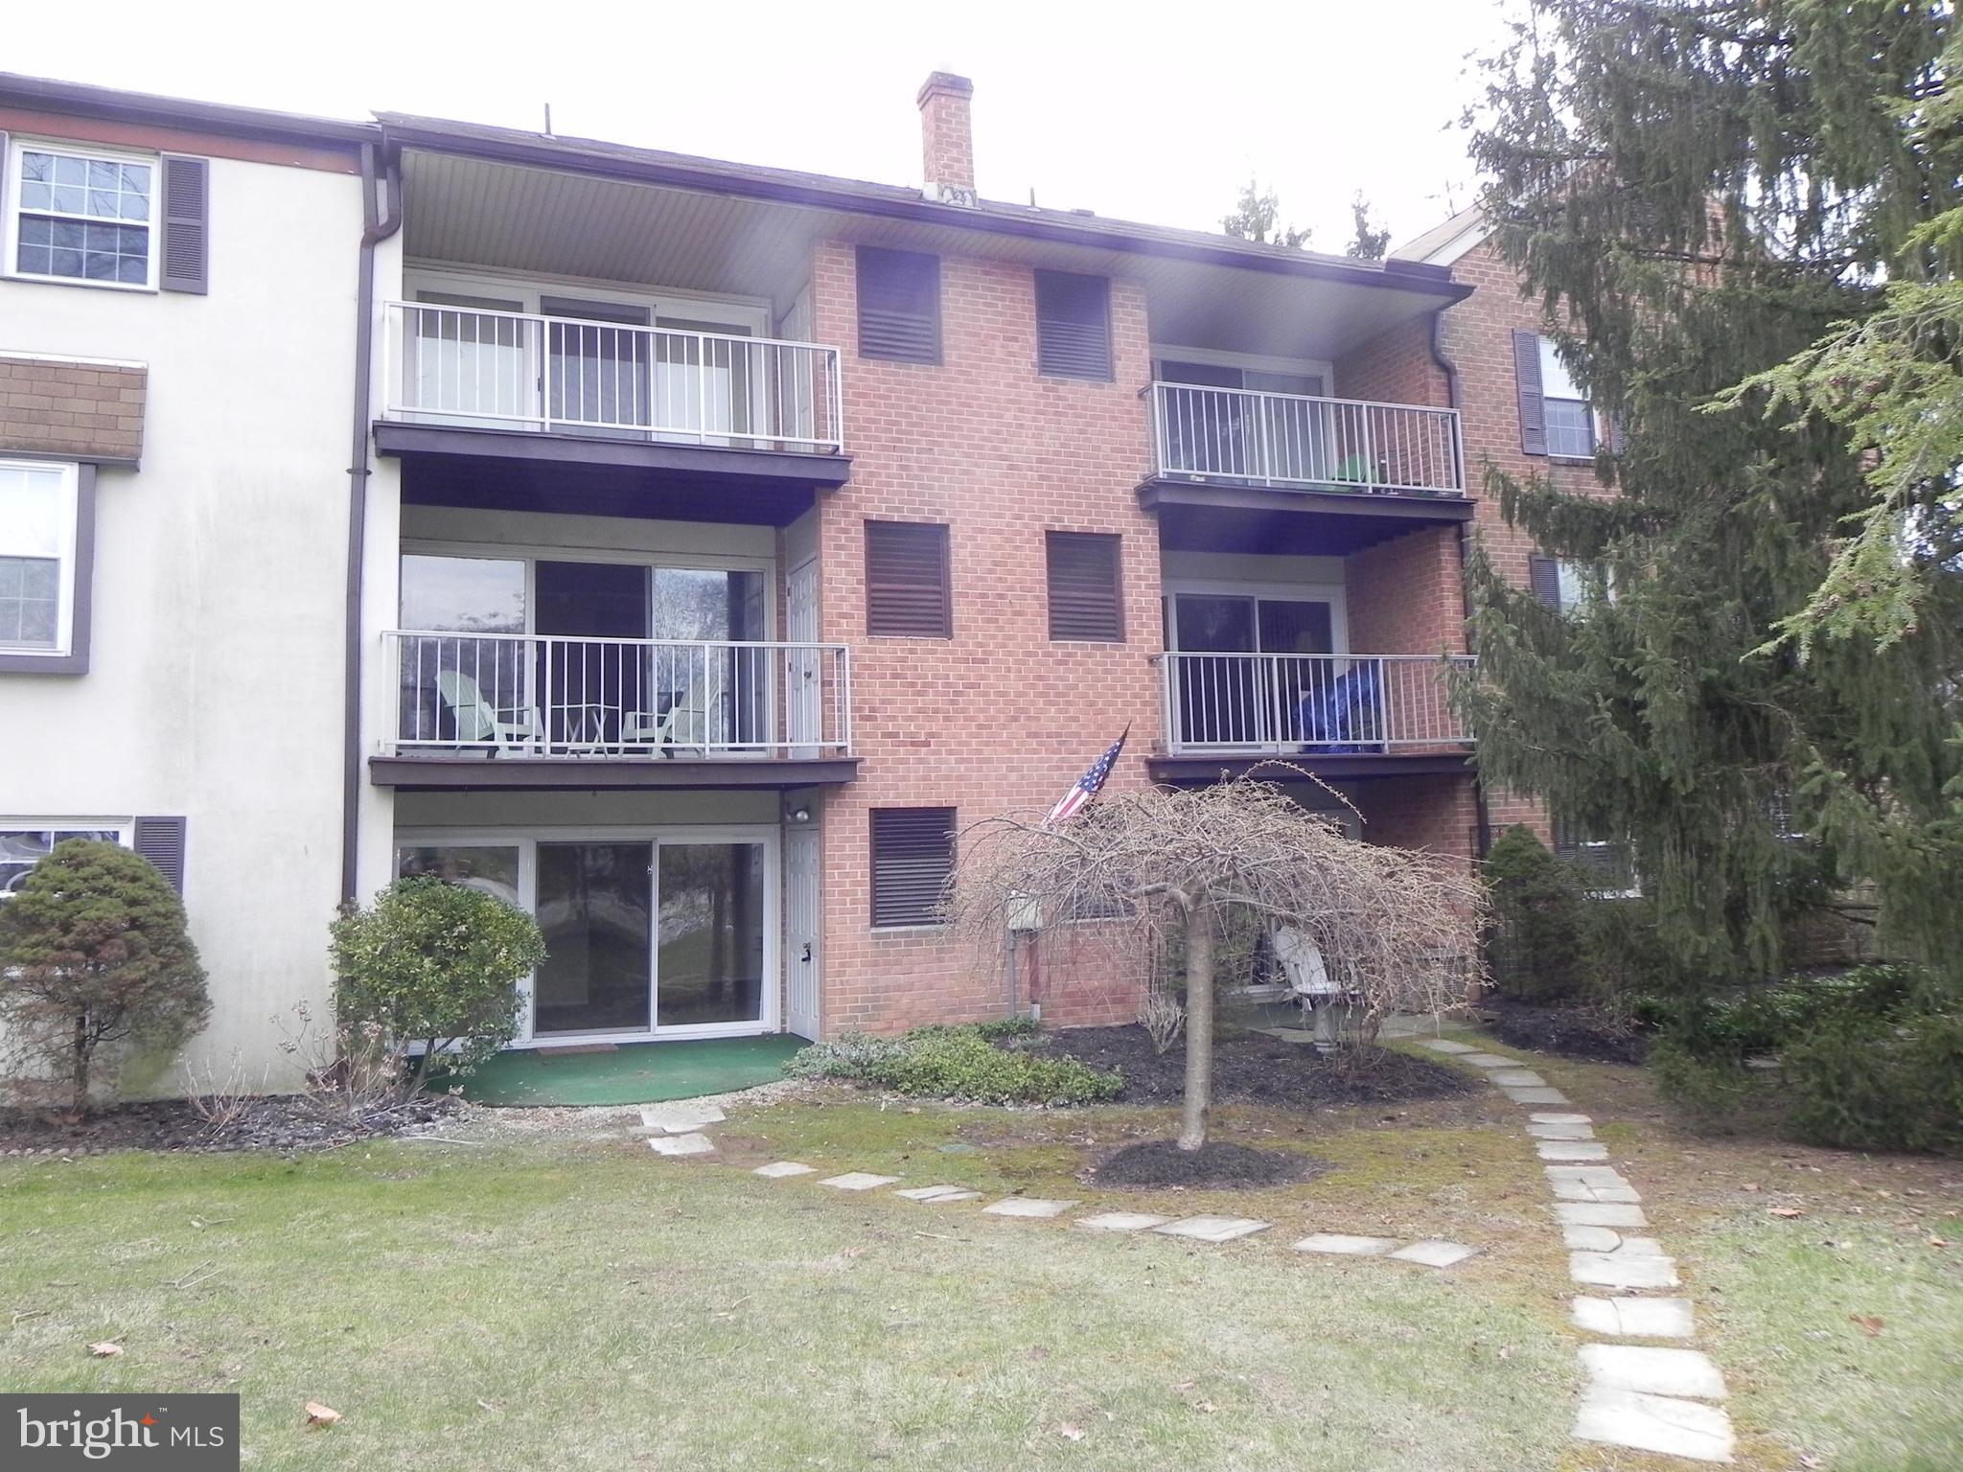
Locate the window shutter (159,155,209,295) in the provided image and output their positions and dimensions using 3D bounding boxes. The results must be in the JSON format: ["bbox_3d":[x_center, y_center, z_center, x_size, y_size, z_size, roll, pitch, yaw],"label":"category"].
[{"bbox_3d":[-6.620,-4.252,12.252,0.351,1.178,0.050,0,-6,-20],"label":"window shutter"}]

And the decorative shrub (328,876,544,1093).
[{"bbox_3d":[-3.896,1.774,10.570,1.480,1.533,1.400,1,-8,-20],"label":"decorative shrub"}]

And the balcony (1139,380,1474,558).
[{"bbox_3d":[3.201,-2.844,16.436,3.920,1.265,2.080,0,-6,-20],"label":"balcony"}]

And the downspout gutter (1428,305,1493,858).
[{"bbox_3d":[5.438,-1.260,16.533,0.300,7.230,0.180,0,-6,-20],"label":"downspout gutter"}]

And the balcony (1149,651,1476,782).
[{"bbox_3d":[3.289,-0.106,16.164,3.920,1.260,2.080,0,-6,-20],"label":"balcony"}]

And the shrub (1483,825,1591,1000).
[{"bbox_3d":[5.508,1.760,14.665,1.030,1.740,0.999,1,-8,-20],"label":"shrub"}]

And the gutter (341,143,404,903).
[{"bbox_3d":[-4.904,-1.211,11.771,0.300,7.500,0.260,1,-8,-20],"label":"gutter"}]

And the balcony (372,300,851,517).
[{"bbox_3d":[-3.488,-2.869,13.989,4.135,1.300,2.080,0,-6,-20],"label":"balcony"}]

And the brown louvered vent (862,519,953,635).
[{"bbox_3d":[-0.687,-1.455,13.824,0.829,1.078,0.108,0,-4,-22],"label":"brown louvered vent"}]

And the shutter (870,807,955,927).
[{"bbox_3d":[-0.631,1.247,13.967,0.860,1.115,0.080,0,-6,-20],"label":"shutter"}]

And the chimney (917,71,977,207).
[{"bbox_3d":[-0.351,-6.291,15.795,0.460,1.440,0.480,1,-8,-20],"label":"chimney"}]

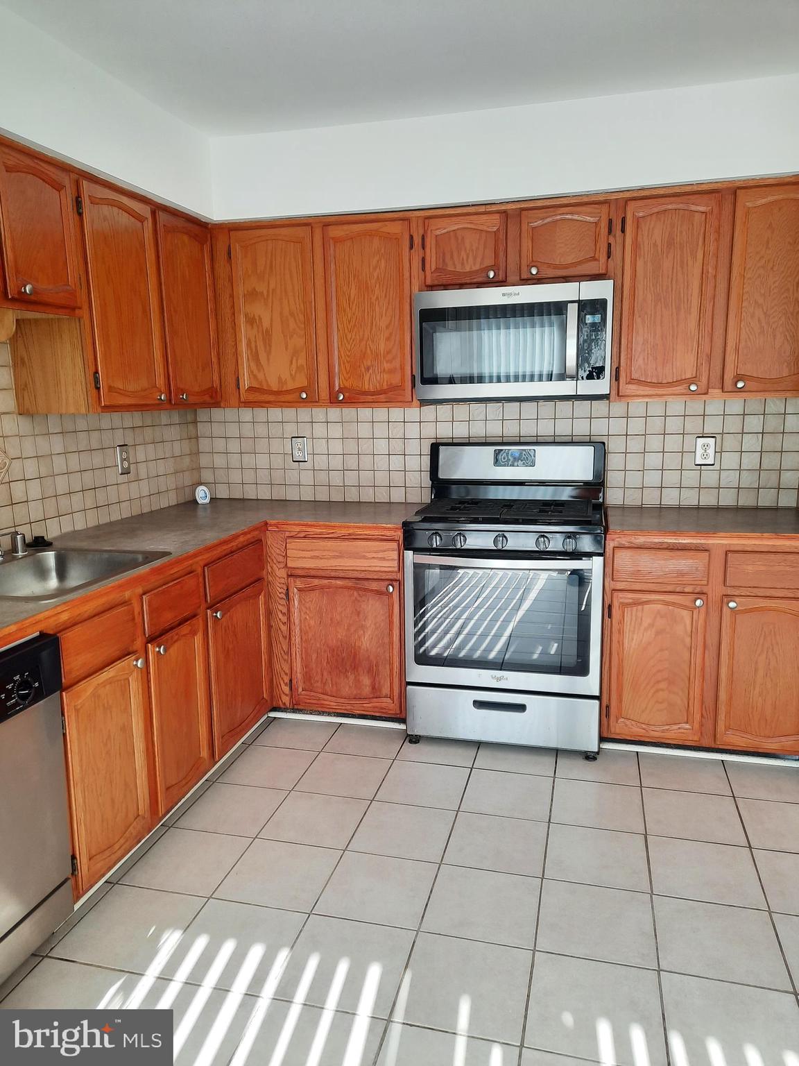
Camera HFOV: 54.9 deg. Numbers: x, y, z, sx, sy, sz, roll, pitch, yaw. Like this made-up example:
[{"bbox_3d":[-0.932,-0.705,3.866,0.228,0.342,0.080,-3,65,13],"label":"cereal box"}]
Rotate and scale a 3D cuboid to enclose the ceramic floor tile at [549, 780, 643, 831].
[{"bbox_3d":[0.689,0.946,2.674,0.303,0.010,0.303,2,11,14],"label":"ceramic floor tile"}]

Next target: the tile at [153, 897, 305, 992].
[{"bbox_3d":[-0.433,1.091,2.040,0.303,0.010,0.303,2,11,14],"label":"tile"}]

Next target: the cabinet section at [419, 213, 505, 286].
[{"bbox_3d":[0.296,-1.141,3.161,0.322,0.256,0.290,2,11,14],"label":"cabinet section"}]

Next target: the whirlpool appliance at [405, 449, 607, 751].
[{"bbox_3d":[0.462,0.242,3.226,0.759,1.194,0.674,2,11,14],"label":"whirlpool appliance"}]

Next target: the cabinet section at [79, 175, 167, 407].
[{"bbox_3d":[-1.089,-0.805,2.719,0.290,0.708,0.400,2,11,14],"label":"cabinet section"}]

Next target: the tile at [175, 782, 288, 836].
[{"bbox_3d":[-0.579,0.966,2.694,0.303,0.010,0.303,2,11,14],"label":"tile"}]

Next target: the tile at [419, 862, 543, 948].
[{"bbox_3d":[0.239,1.053,2.174,0.304,0.012,0.304,2,11,14],"label":"tile"}]

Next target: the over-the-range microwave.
[{"bbox_3d":[0.485,-0.773,3.185,0.759,0.434,0.397,2,11,14],"label":"over-the-range microwave"}]

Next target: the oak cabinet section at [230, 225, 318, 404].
[{"bbox_3d":[-0.492,-0.943,3.405,0.360,0.708,0.290,2,11,14],"label":"oak cabinet section"}]

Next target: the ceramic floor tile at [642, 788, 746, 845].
[{"bbox_3d":[0.988,0.958,2.601,0.303,0.010,0.303,2,11,14],"label":"ceramic floor tile"}]

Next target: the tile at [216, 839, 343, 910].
[{"bbox_3d":[-0.357,1.034,2.327,0.304,0.012,0.304,2,11,14],"label":"tile"}]

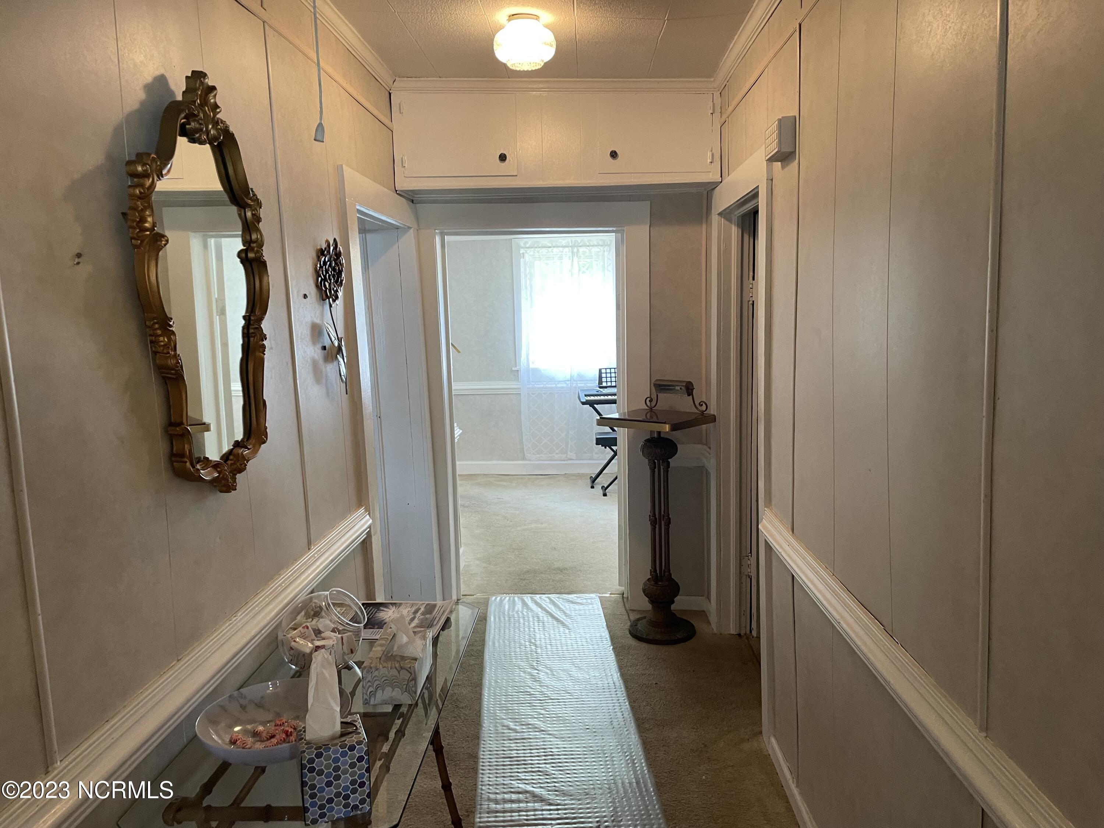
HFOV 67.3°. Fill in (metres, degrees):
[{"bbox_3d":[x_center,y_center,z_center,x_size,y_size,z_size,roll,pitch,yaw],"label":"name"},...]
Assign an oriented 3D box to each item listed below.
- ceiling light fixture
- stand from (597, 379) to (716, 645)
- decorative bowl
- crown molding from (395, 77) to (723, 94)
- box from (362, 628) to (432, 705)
[{"bbox_3d":[-0.097,-1.314,2.931,0.218,0.168,0.218,-1,7,3],"label":"ceiling light fixture"},{"bbox_3d":[0.522,0.471,4.120,0.430,1.260,0.380,5,10,43],"label":"stand"},{"bbox_3d":[-0.573,0.656,1.730,0.308,0.075,0.308,-1,7,3],"label":"decorative bowl"},{"bbox_3d":[0.011,-1.480,3.726,1.486,0.055,0.050,0,7,1],"label":"crown molding"},{"bbox_3d":[-0.369,0.607,2.003,0.121,0.090,0.221,-1,7,2],"label":"box"}]

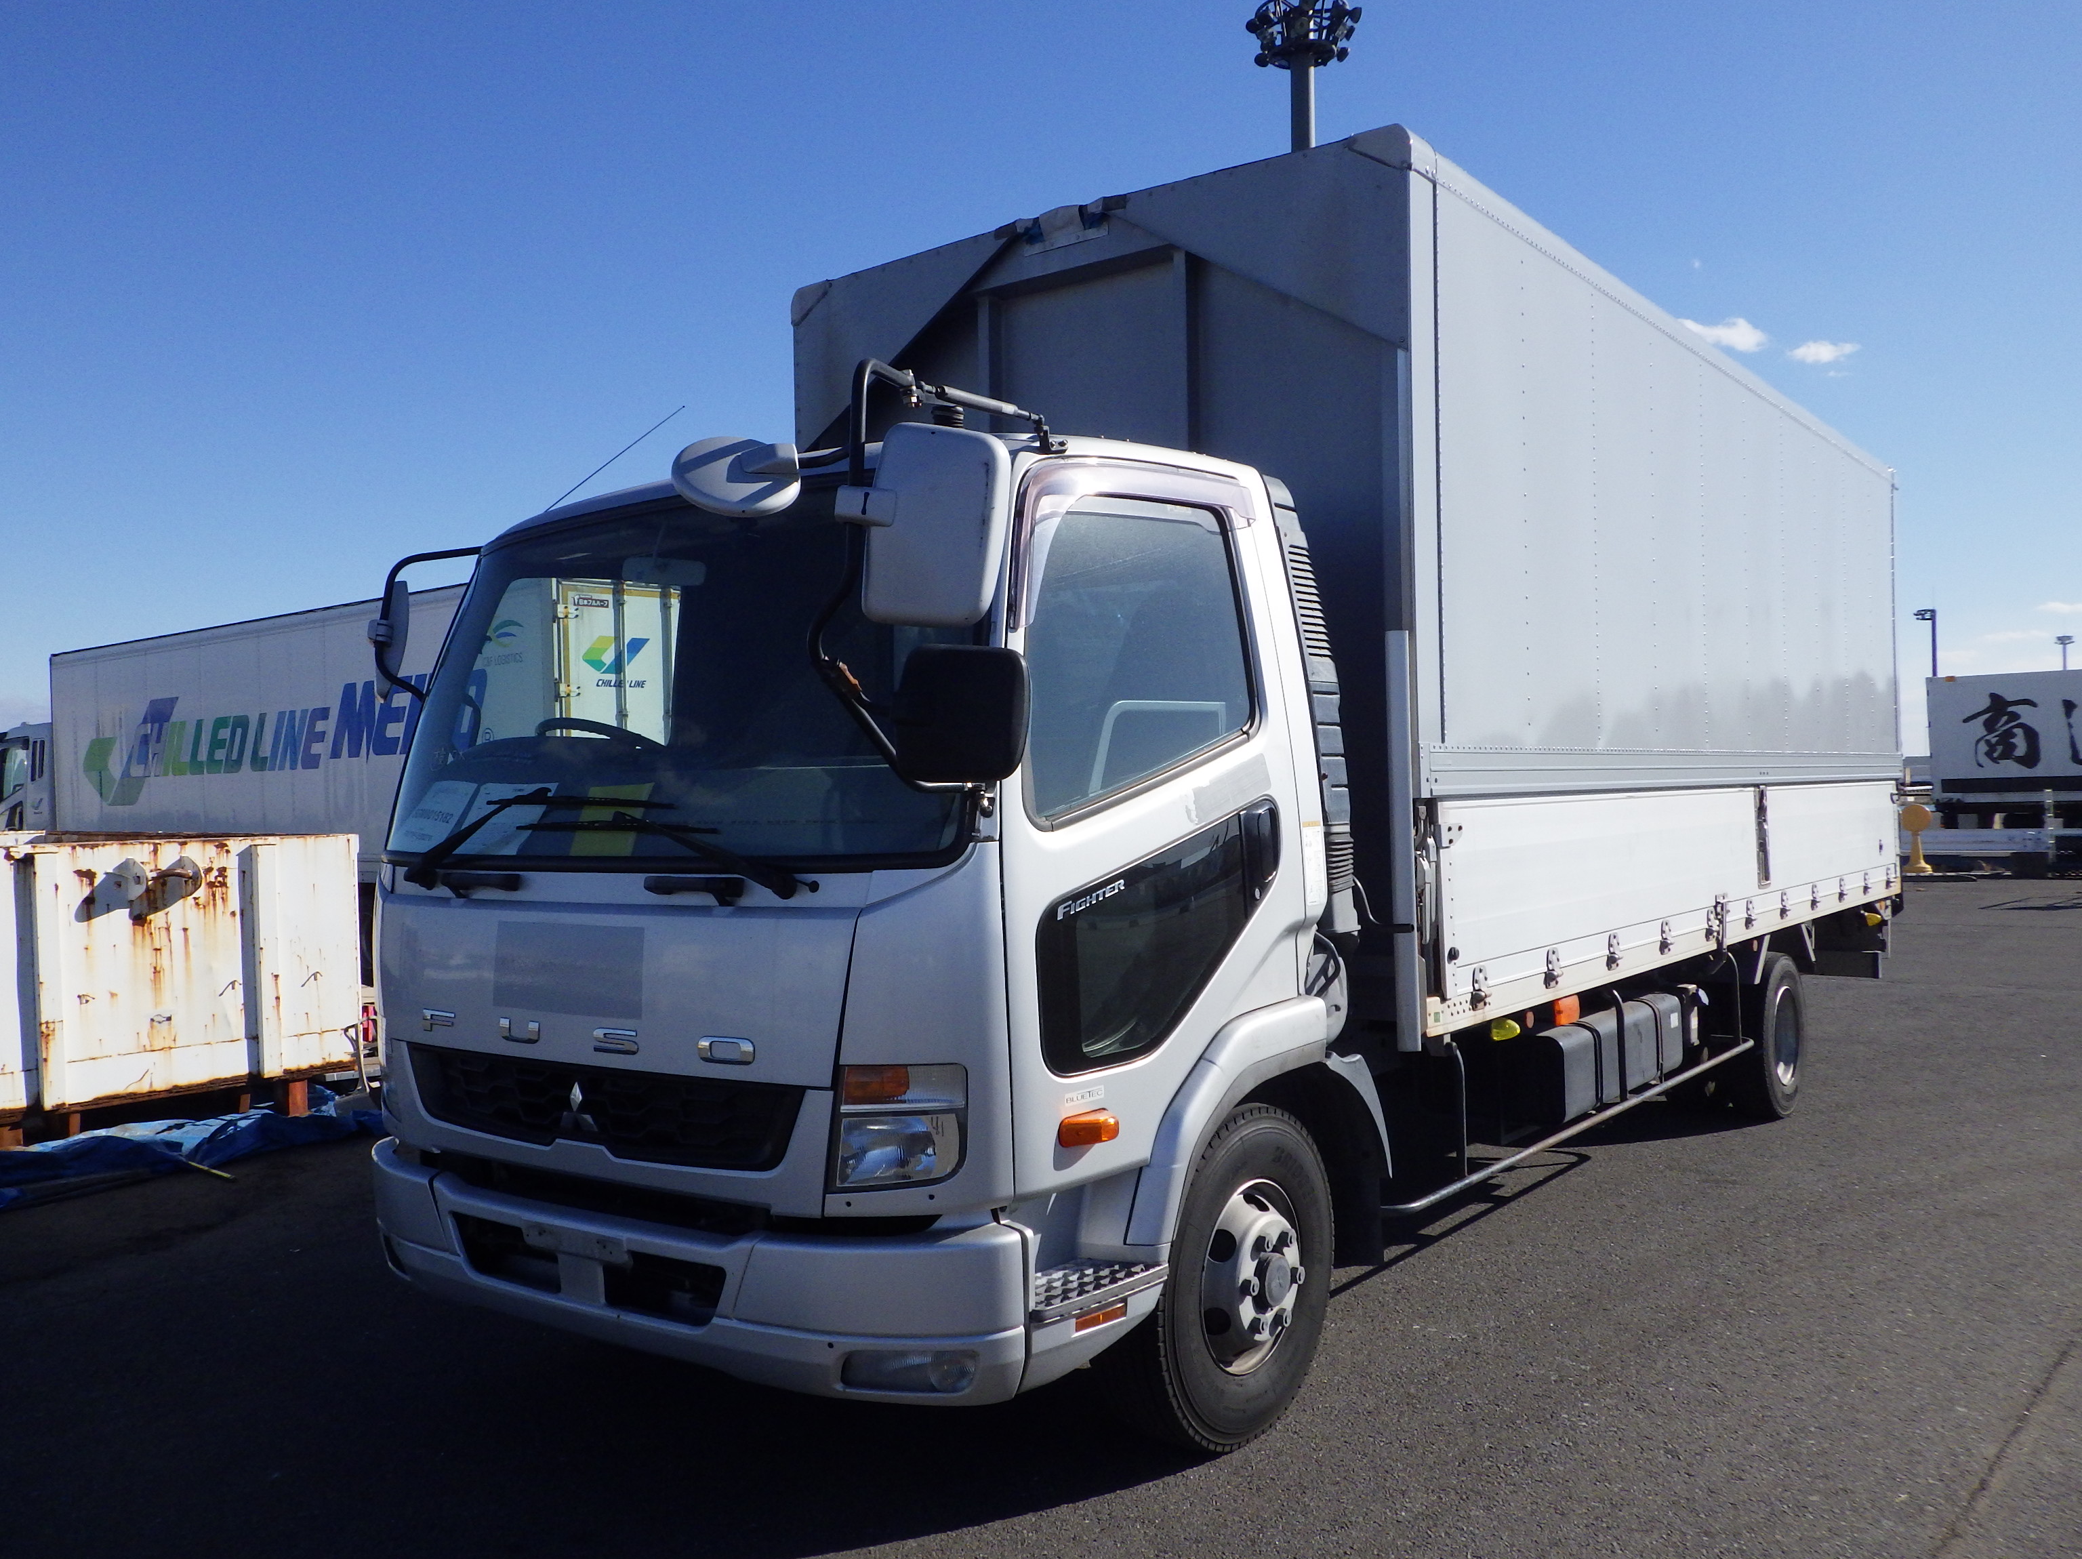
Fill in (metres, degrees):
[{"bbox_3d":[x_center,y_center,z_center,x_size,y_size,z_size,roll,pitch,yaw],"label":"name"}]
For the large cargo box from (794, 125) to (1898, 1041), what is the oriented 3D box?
[{"bbox_3d":[2.021,-0.537,7.788,2.353,2.462,6.449,-1,-1,37],"label":"large cargo box"}]

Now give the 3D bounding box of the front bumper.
[{"bbox_3d":[-0.910,1.078,3.877,2.140,0.360,0.460,-1,-1,37],"label":"front bumper"}]

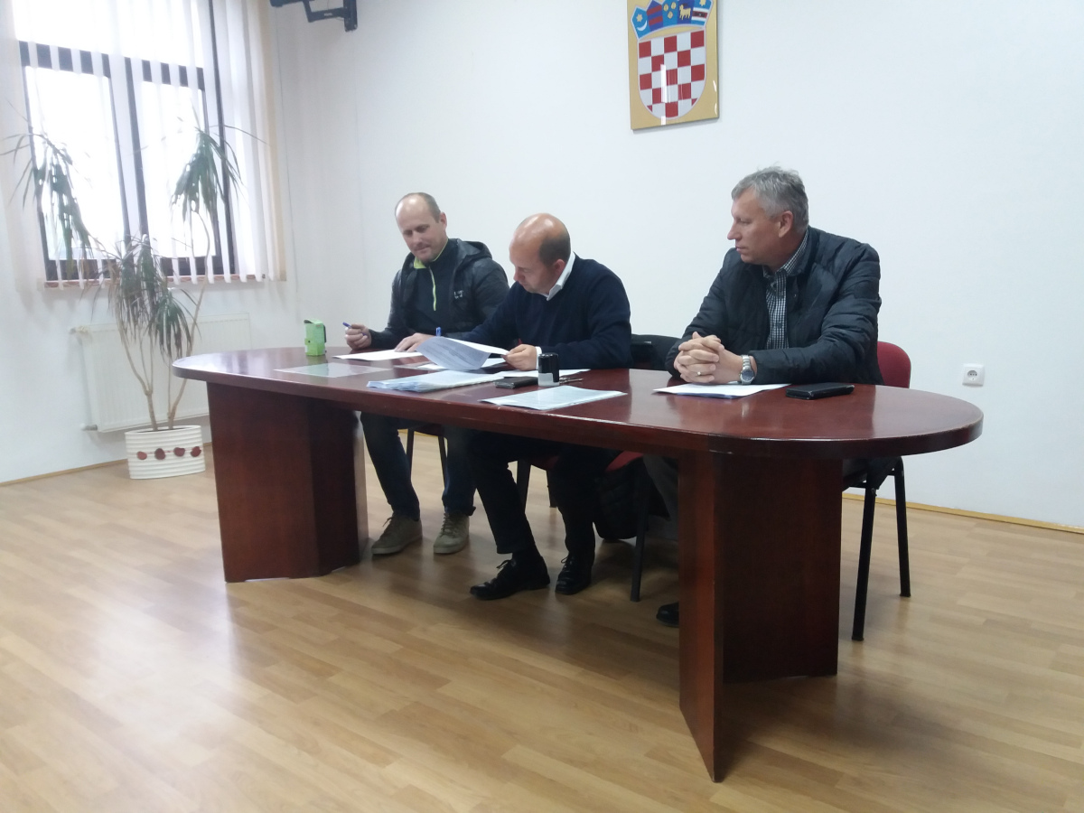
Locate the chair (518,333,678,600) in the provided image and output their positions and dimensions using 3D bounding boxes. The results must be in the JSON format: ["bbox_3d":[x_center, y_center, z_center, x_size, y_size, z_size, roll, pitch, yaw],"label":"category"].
[{"bbox_3d":[0.233,0.171,3.044,0.540,0.810,0.570,6,12,39],"label":"chair"}]

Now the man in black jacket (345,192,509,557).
[{"bbox_3d":[-0.381,-0.147,3.417,0.660,1.350,0.660,5,12,34],"label":"man in black jacket"}]

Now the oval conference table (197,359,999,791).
[{"bbox_3d":[-0.211,0.280,2.633,2.790,0.760,0.730,7,13,41],"label":"oval conference table"}]

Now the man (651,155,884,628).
[{"bbox_3d":[0.634,-0.001,2.490,0.630,1.310,0.680,7,13,42],"label":"man"}]

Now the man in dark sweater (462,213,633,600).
[{"bbox_3d":[0.059,-0.019,2.941,0.640,1.230,0.660,7,13,42],"label":"man in dark sweater"}]

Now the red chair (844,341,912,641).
[{"bbox_3d":[0.812,0.209,2.711,0.540,0.810,0.570,6,12,39],"label":"red chair"}]

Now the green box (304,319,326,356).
[{"bbox_3d":[-0.885,-0.272,3.418,0.072,0.141,0.045,6,12,38],"label":"green box"}]

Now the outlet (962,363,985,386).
[{"bbox_3d":[1.696,-0.125,3.444,0.081,0.081,0.015,6,12,39],"label":"outlet"}]

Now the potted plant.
[{"bbox_3d":[-2.075,-0.548,4.638,0.800,1.850,1.170,6,12,39],"label":"potted plant"}]

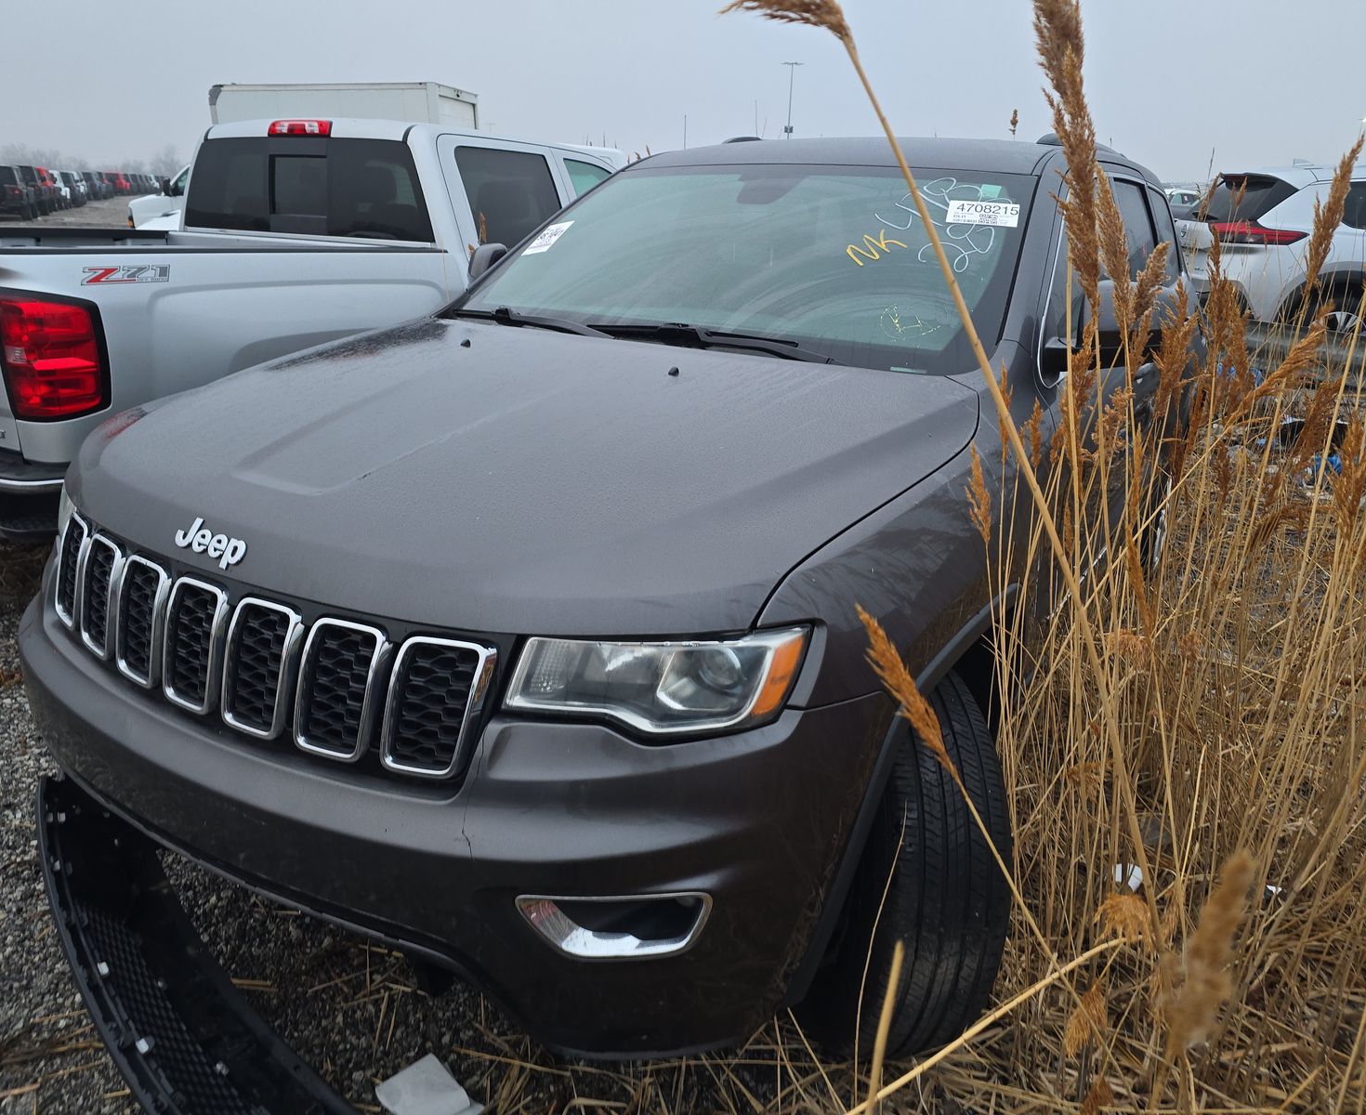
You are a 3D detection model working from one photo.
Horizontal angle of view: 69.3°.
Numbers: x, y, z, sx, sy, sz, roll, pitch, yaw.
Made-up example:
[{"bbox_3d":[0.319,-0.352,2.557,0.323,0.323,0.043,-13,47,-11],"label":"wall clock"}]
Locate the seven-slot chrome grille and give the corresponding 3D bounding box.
[{"bbox_3d":[-0.720,0.121,1.514,1.020,0.210,0.160,14,22,29],"label":"seven-slot chrome grille"}]

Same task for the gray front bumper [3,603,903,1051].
[{"bbox_3d":[-0.651,0.341,1.731,1.890,0.620,0.540,14,22,29],"label":"gray front bumper"}]

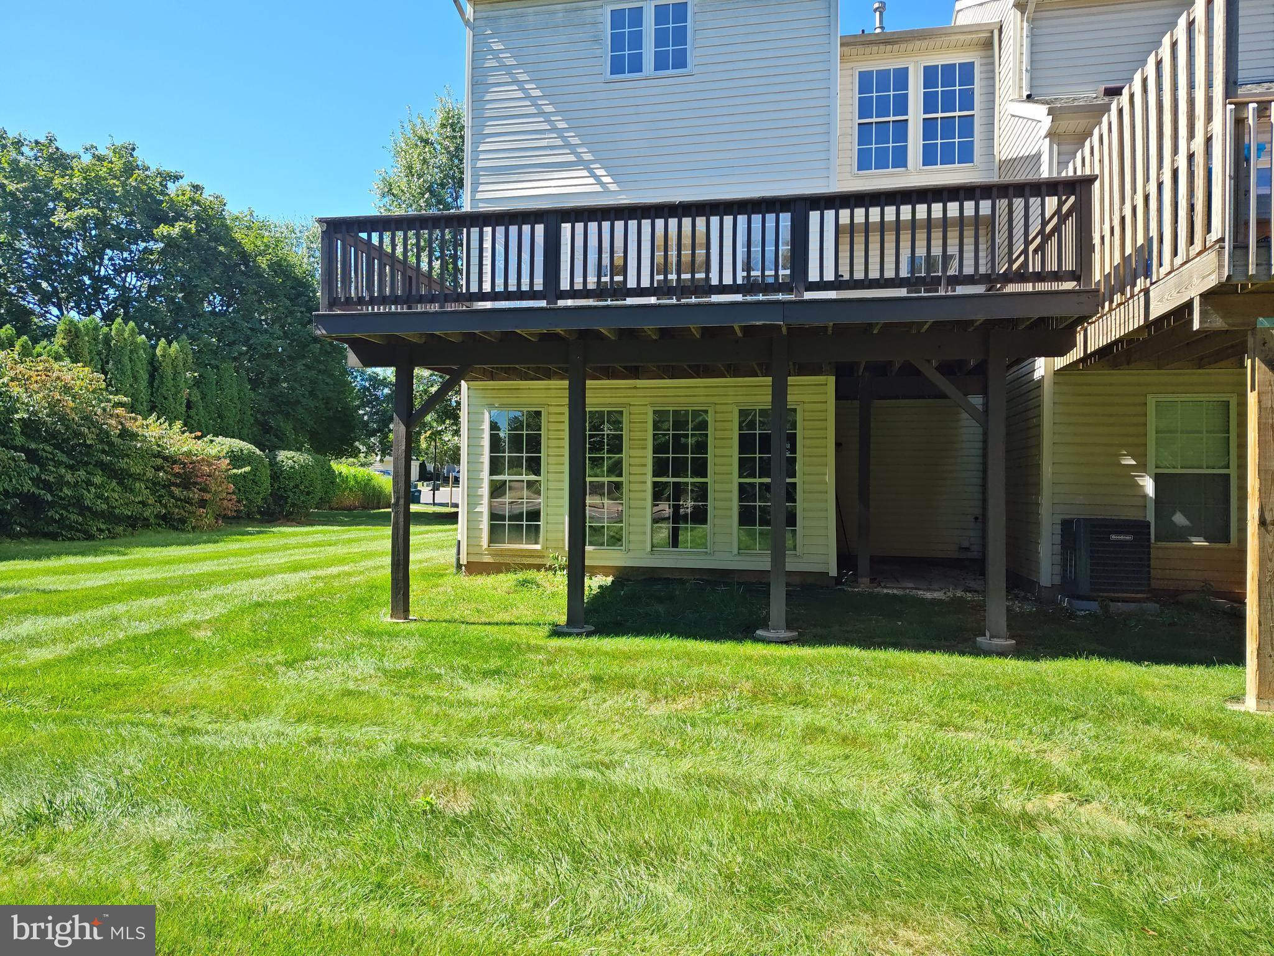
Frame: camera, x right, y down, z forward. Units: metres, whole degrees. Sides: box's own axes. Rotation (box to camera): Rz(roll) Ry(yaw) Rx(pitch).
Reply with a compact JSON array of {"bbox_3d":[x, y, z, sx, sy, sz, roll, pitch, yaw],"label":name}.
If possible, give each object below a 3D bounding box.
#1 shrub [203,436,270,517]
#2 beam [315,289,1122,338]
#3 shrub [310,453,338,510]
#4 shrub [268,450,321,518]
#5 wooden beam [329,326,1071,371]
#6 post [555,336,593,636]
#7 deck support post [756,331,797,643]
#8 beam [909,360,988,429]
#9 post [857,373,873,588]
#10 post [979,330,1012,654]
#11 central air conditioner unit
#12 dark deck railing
[{"bbox_3d":[-12.666,-0.016,26.500,2.350,2.617,2.300,1,0,-26],"label":"shrub"},{"bbox_3d":[0.286,-1.449,7.548,6.999,0.225,0.080,1,0,12],"label":"beam"},{"bbox_3d":[-12.552,0.136,33.000,1.850,2.250,1.850,1,0,-21],"label":"shrub"},{"bbox_3d":[-11.309,0.214,28.000,1.850,2.305,1.850,1,0,-22],"label":"shrub"},{"bbox_3d":[0.415,-1.213,8.076,6.965,0.245,0.090,1,0,12],"label":"wooden beam"},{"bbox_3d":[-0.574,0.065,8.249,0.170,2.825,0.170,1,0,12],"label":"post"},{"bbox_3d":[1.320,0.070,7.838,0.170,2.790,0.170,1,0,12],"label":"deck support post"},{"bbox_3d":[2.790,-0.770,7.523,0.085,0.850,0.080,-45,-9,9],"label":"beam"},{"bbox_3d":[2.905,0.044,10.841,0.155,2.690,0.155,1,0,12],"label":"post"},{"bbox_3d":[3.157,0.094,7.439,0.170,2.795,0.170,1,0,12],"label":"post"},{"bbox_3d":[4.958,0.840,8.984,0.670,0.823,0.670,1,0,12],"label":"central air conditioner unit"},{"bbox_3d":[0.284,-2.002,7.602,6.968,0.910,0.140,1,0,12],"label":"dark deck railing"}]

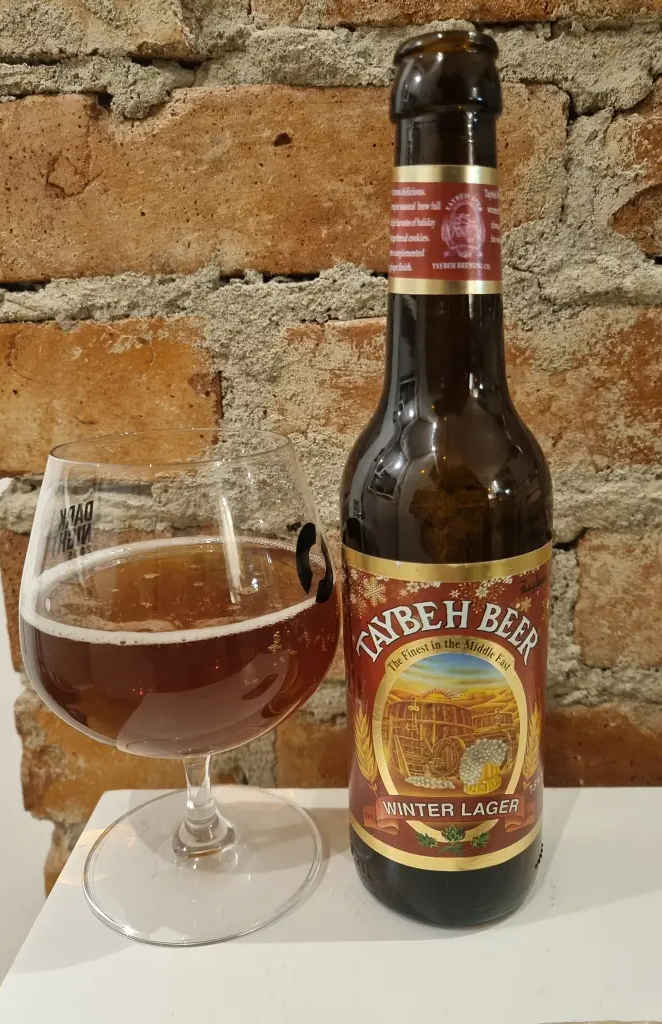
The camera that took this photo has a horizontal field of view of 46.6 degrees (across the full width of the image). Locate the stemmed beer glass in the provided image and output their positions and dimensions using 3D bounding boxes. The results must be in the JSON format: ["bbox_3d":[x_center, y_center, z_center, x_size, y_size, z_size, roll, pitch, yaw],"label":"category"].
[{"bbox_3d":[-0.045,0.049,0.247,0.098,0.142,0.098,0,14,6],"label":"stemmed beer glass"}]

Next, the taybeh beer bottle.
[{"bbox_3d":[0.033,0.000,0.224,0.061,0.242,0.061,0,14,6],"label":"taybeh beer bottle"}]

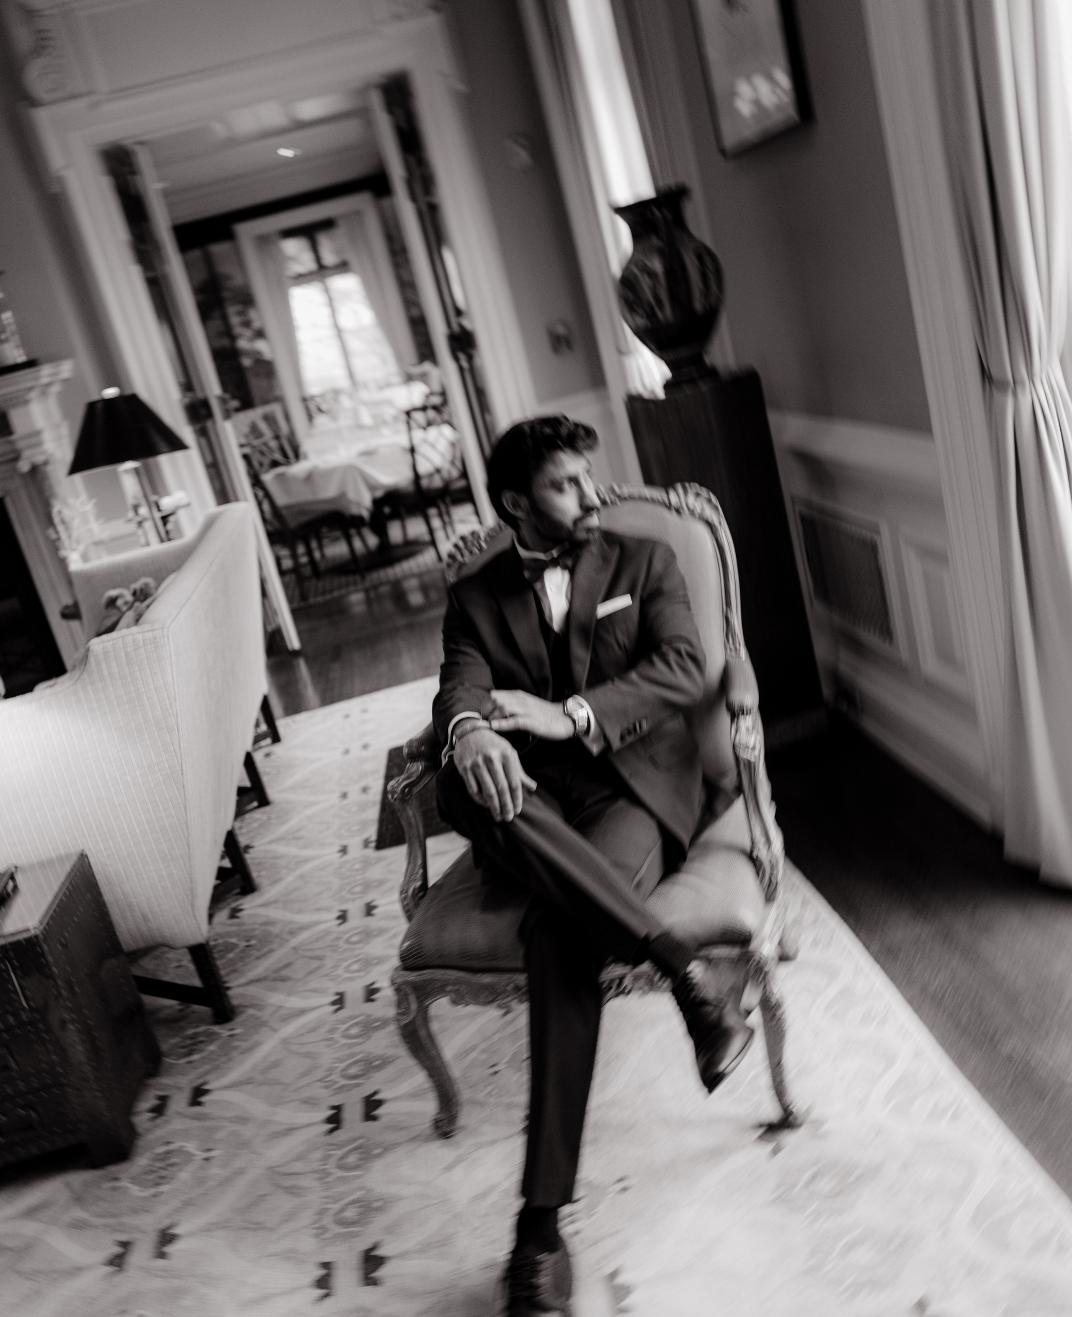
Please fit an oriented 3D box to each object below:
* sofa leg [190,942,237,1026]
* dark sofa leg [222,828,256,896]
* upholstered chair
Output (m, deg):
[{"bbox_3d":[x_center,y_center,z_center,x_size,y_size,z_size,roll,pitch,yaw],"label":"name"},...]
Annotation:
[{"bbox_3d":[-0.746,0.748,2.881,0.045,0.196,0.043,-16,15,-4],"label":"sofa leg"},{"bbox_3d":[-0.850,0.581,3.577,0.045,0.195,0.043,-16,15,-4],"label":"dark sofa leg"},{"bbox_3d":[0.099,0.243,2.334,0.700,1.020,0.710,-9,16,19],"label":"upholstered chair"}]

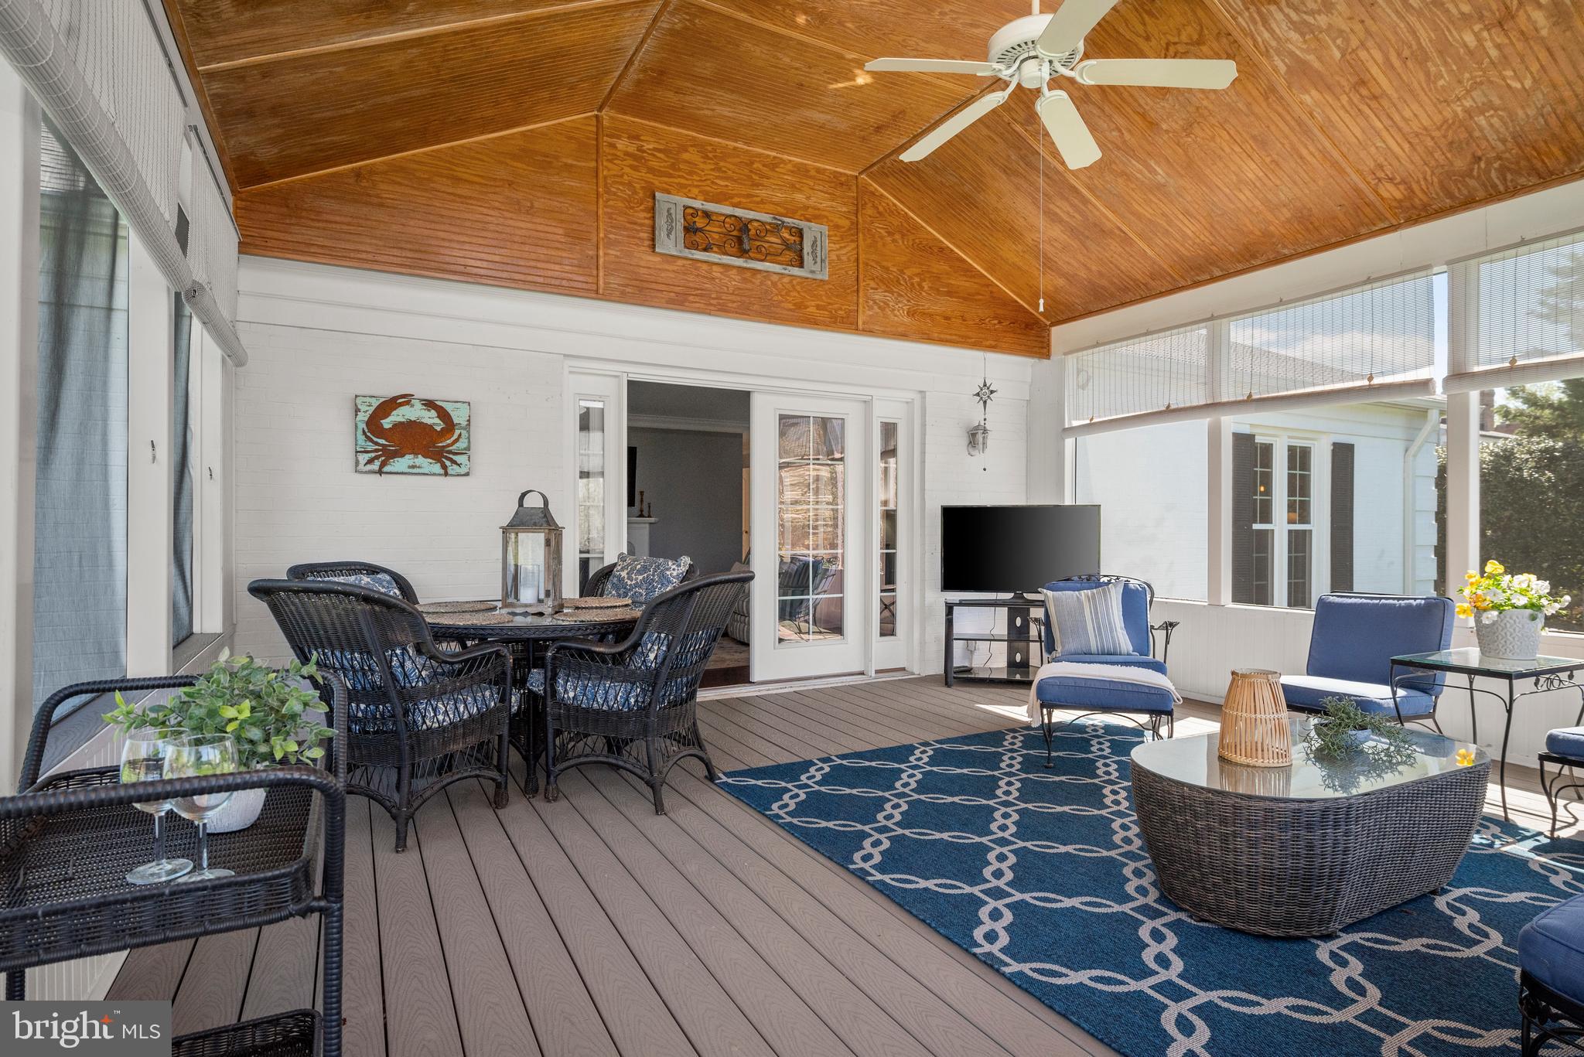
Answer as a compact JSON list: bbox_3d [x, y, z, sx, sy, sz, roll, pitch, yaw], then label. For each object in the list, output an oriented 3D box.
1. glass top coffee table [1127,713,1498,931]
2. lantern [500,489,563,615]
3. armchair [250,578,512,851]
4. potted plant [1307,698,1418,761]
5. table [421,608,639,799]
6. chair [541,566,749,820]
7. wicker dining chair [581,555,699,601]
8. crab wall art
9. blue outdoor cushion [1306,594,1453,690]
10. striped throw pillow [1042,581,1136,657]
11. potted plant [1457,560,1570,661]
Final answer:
[{"bbox_3d":[1.644,0.920,2.521,1.260,0.410,0.620,0,0,-27],"label":"glass top coffee table"},{"bbox_3d":[-1.173,0.103,3.580,0.250,0.550,0.245,0,0,-7],"label":"lantern"},{"bbox_3d":[-1.535,0.651,2.945,0.640,0.940,0.760,0,0,17],"label":"armchair"},{"bbox_3d":[1.888,0.640,2.640,0.310,0.165,0.280,0,0,36],"label":"potted plant"},{"bbox_3d":[-1.145,0.749,3.650,1.220,0.740,1.220,0,0,0],"label":"table"},{"bbox_3d":[-0.592,0.655,3.391,0.800,0.945,0.600,0,0,19],"label":"chair"},{"bbox_3d":[-0.950,0.655,4.450,0.600,0.940,0.780,0,0,14],"label":"wicker dining chair"},{"bbox_3d":[-2.071,-0.504,4.330,0.565,0.430,0.040,0,0,-27],"label":"crab wall art"},{"bbox_3d":[2.712,0.533,3.667,0.130,0.420,0.490,27,-16,-35],"label":"blue outdoor cushion"},{"bbox_3d":[1.700,0.520,4.530,0.450,0.450,0.140,-5,-22,18],"label":"striped throw pillow"},{"bbox_3d":[3.120,0.345,3.430,0.370,0.420,0.340,0,0,42],"label":"potted plant"}]

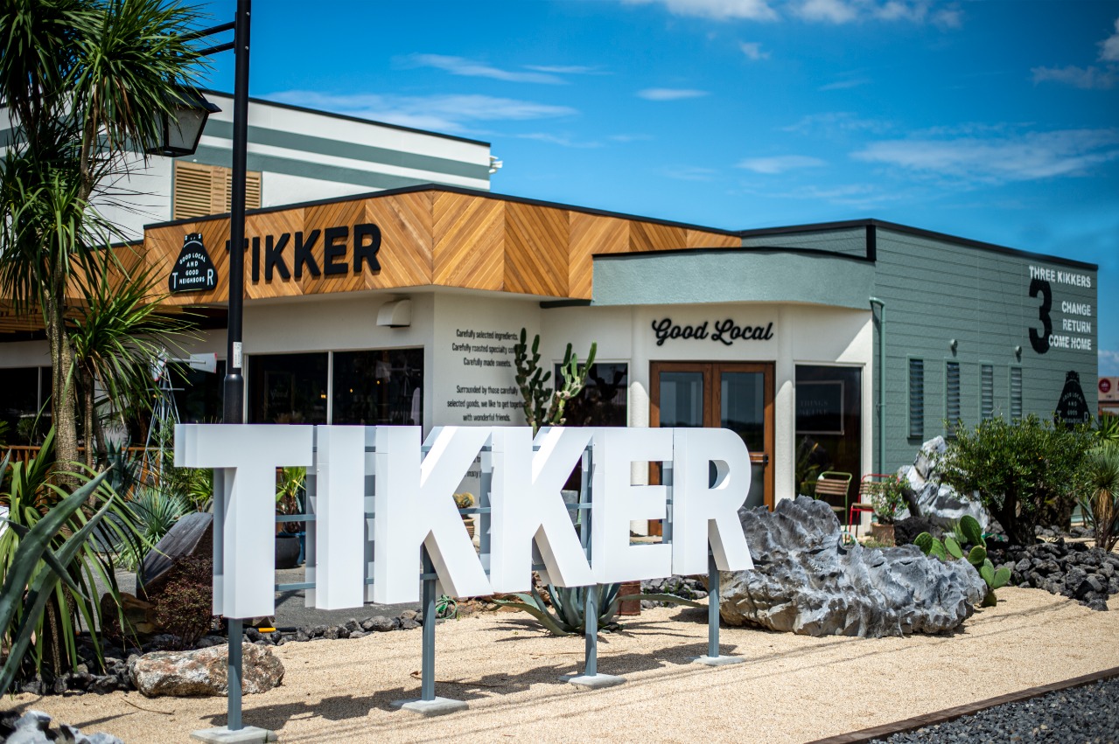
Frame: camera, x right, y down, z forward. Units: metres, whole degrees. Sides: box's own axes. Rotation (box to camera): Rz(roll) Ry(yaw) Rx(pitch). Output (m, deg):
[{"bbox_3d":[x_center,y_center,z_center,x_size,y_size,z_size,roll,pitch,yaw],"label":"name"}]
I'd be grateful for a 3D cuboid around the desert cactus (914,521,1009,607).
[{"bbox_3d":[3.180,1.483,12.300,0.710,0.735,0.600,0,-2,14],"label":"desert cactus"}]

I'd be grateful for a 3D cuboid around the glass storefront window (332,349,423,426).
[{"bbox_3d":[-2.255,0.786,19.150,0.100,2.120,1.720,2,-3,-44],"label":"glass storefront window"}]

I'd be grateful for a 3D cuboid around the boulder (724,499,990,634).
[{"bbox_3d":[2.200,1.454,11.807,1.950,0.950,1.250,0,-2,4],"label":"boulder"}]

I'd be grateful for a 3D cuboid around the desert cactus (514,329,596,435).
[{"bbox_3d":[-0.061,0.687,17.900,0.950,2.340,0.750,1,-2,0],"label":"desert cactus"}]

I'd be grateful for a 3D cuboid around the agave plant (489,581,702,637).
[{"bbox_3d":[0.258,1.618,11.451,1.550,0.570,1.400,0,-2,0],"label":"agave plant"}]

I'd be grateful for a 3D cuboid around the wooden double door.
[{"bbox_3d":[1.894,0.962,19.309,1.551,2.185,0.120,1,-2,-4],"label":"wooden double door"}]

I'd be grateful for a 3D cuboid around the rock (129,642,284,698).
[{"bbox_3d":[-2.022,1.693,8.896,0.820,0.280,0.500,1,-2,-7],"label":"rock"}]

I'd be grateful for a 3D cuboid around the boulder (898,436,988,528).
[{"bbox_3d":[4.726,1.426,19.200,1.080,1.270,0.950,0,-2,14],"label":"boulder"}]

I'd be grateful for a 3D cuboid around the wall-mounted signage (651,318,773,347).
[{"bbox_3d":[1.903,-0.488,19.249,1.520,0.350,0.050,1,-2,-4],"label":"wall-mounted signage"}]

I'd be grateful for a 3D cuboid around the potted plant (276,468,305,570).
[{"bbox_3d":[-2.780,1.371,15.661,0.680,1.220,0.680,0,-2,0],"label":"potted plant"}]

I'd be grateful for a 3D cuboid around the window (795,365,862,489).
[{"bbox_3d":[3.364,0.925,19.390,1.080,2.015,0.100,2,-2,-32],"label":"window"}]

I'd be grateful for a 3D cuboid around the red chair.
[{"bbox_3d":[3.883,1.682,19.200,0.460,0.790,0.520,0,-2,29],"label":"red chair"}]

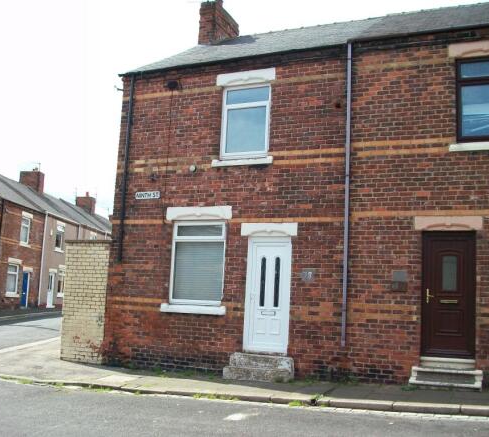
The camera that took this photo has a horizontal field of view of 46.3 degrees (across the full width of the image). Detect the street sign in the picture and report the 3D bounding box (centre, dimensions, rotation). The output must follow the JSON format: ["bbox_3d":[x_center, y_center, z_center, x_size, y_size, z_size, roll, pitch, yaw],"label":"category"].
[{"bbox_3d":[-2.065,-0.496,12.249,0.618,0.152,0.025,-1,-9,23],"label":"street sign"}]

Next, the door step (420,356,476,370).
[{"bbox_3d":[3.361,2.381,9.453,0.846,0.140,0.180,-1,-9,21],"label":"door step"}]

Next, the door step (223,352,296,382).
[{"bbox_3d":[0.290,2.738,10.523,1.250,0.450,0.440,-1,-9,23],"label":"door step"}]

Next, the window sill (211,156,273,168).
[{"bbox_3d":[-0.021,-1.088,11.272,1.265,0.140,0.160,-1,-9,21],"label":"window sill"}]

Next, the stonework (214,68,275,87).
[{"bbox_3d":[0.053,-2.889,11.774,1.298,0.249,0.120,-1,-9,23],"label":"stonework"}]

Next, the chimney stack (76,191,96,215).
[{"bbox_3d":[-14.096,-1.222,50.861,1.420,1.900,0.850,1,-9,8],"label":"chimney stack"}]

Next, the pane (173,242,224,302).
[{"bbox_3d":[-0.905,1.039,11.339,1.073,1.159,0.030,-1,-9,21],"label":"pane"}]

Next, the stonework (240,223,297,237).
[{"bbox_3d":[0.503,0.223,11.086,1.148,0.242,0.120,-1,-9,23],"label":"stonework"}]

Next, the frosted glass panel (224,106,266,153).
[{"bbox_3d":[0.036,-1.792,11.658,0.866,0.929,0.030,-1,-9,23],"label":"frosted glass panel"}]

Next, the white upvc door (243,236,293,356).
[{"bbox_3d":[0.448,1.429,10.734,0.860,2.154,0.090,-1,-9,21],"label":"white upvc door"}]

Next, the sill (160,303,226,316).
[{"bbox_3d":[-0.971,1.771,11.148,1.394,0.163,0.160,-1,-9,21],"label":"sill"}]

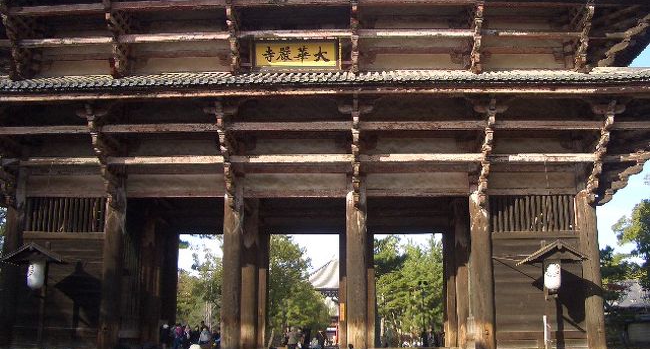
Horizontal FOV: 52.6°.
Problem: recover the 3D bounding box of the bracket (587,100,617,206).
[{"bbox_3d":[12.657,-0.892,30.034,0.500,3.900,4.250,0,-15,2],"label":"bracket"}]

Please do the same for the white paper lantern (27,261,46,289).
[{"bbox_3d":[-13.011,4.573,29.600,0.800,1.230,0.800,0,-12,2],"label":"white paper lantern"}]

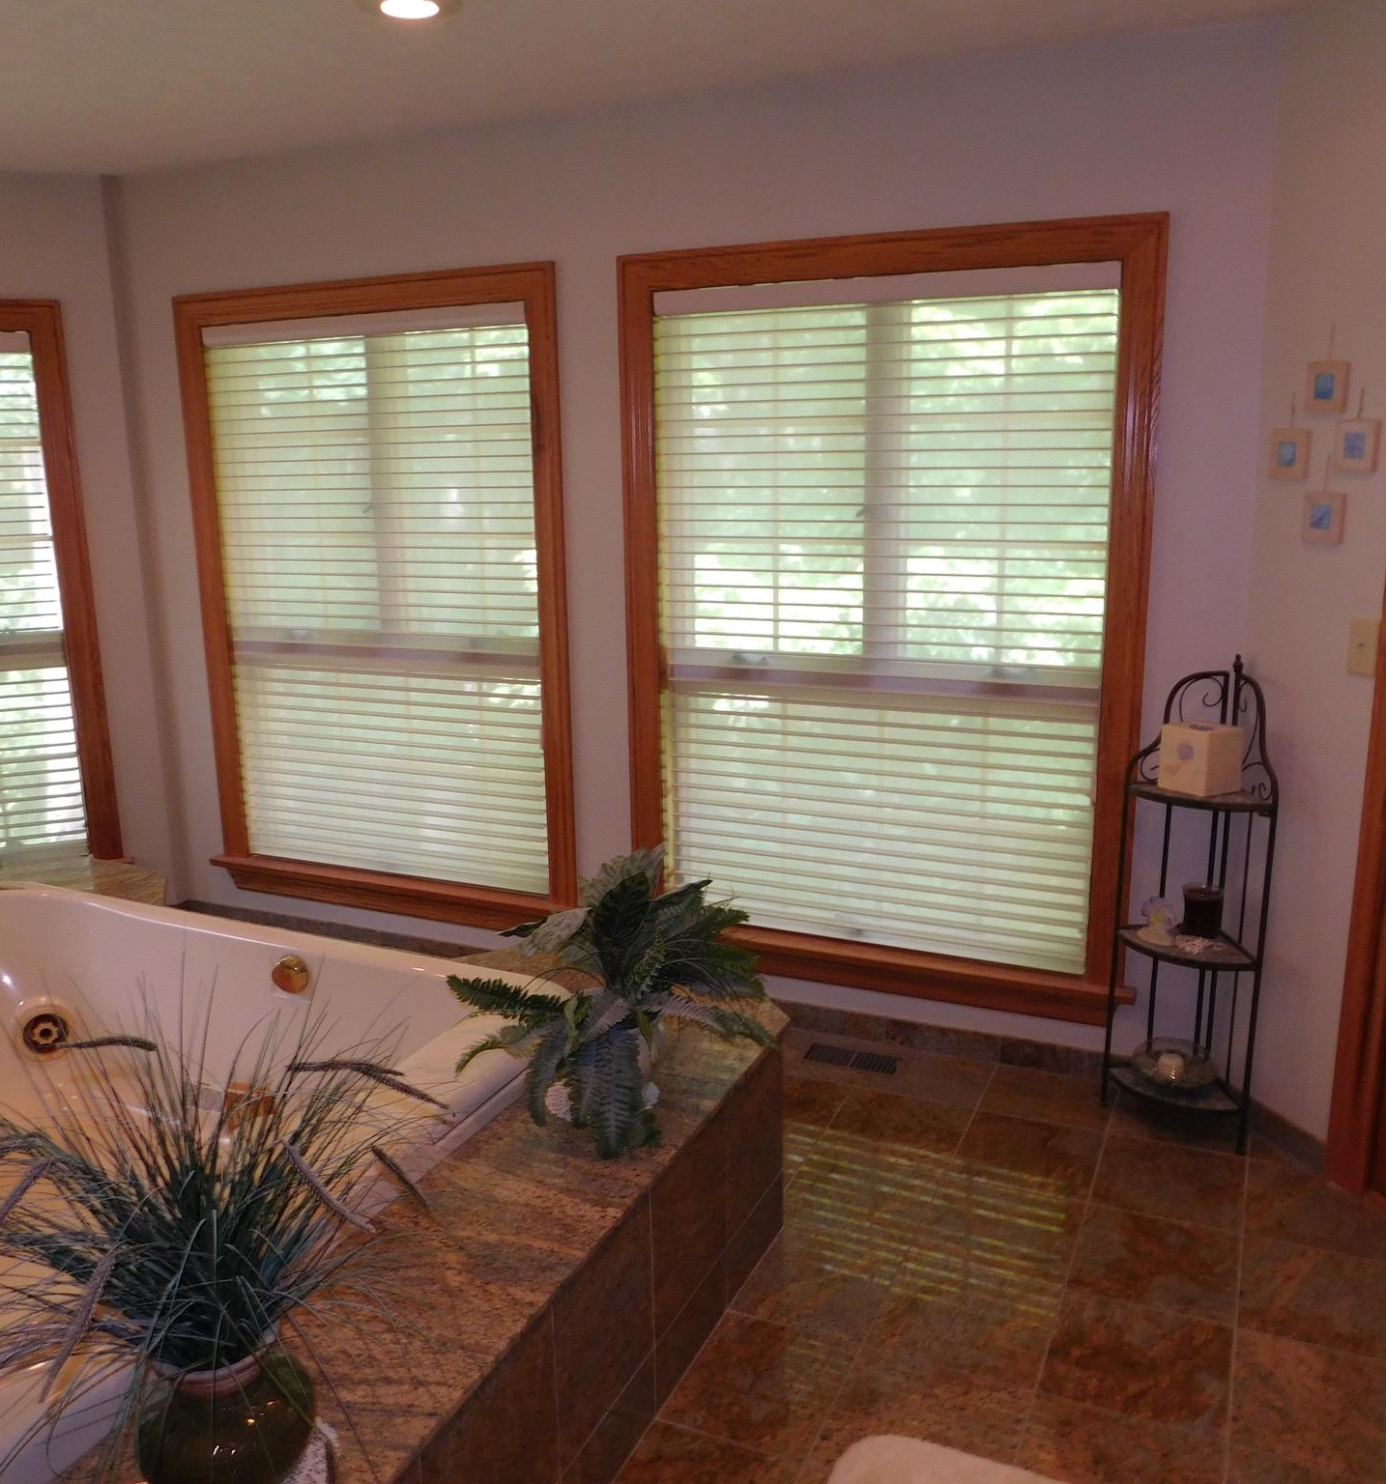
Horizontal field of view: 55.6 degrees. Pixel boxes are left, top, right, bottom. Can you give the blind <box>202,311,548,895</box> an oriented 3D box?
[{"bbox_3d":[-0.965,-0.404,3.987,1.151,1.688,0.060,5,14,24],"label":"blind"}]

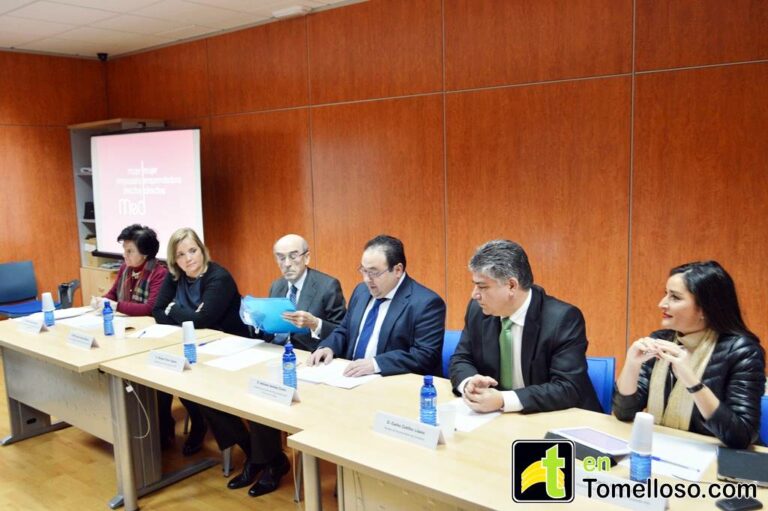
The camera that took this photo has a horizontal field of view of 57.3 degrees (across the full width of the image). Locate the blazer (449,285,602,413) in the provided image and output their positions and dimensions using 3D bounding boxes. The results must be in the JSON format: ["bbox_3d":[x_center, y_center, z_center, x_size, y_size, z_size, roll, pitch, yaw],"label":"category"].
[{"bbox_3d":[0.542,0.460,2.804,0.580,0.670,0.580,5,10,40],"label":"blazer"}]

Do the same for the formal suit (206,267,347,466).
[{"bbox_3d":[-0.507,0.601,3.657,0.620,1.060,0.690,5,10,40],"label":"formal suit"}]

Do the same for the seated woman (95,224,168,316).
[{"bbox_3d":[-1.610,0.445,4.444,0.700,1.250,0.530,-9,10,-44],"label":"seated woman"}]

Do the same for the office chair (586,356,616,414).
[{"bbox_3d":[0.598,0.818,2.871,0.500,0.810,0.550,5,10,40],"label":"office chair"}]

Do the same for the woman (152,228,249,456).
[{"bbox_3d":[-1.092,0.510,4.173,0.610,1.295,0.600,5,10,40],"label":"woman"}]

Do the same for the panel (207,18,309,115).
[{"bbox_3d":[-1.007,-1.470,5.590,1.224,0.653,0.040,5,10,40],"label":"panel"}]

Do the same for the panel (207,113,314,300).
[{"bbox_3d":[-0.975,-0.137,5.762,1.224,2.036,0.040,5,10,40],"label":"panel"}]

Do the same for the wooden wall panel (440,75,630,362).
[{"bbox_3d":[0.877,0.022,4.197,1.202,2.036,0.040,5,10,40],"label":"wooden wall panel"}]

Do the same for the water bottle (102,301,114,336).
[{"bbox_3d":[-1.464,0.335,3.749,0.060,0.180,0.060,5,10,40],"label":"water bottle"}]

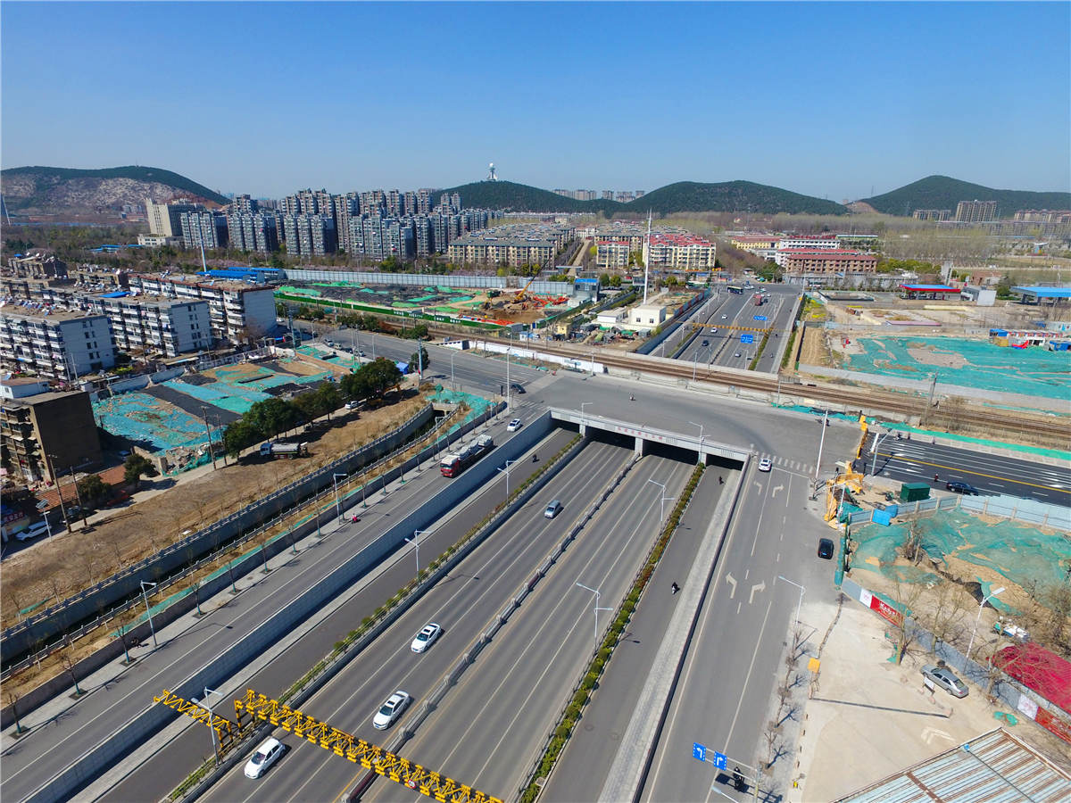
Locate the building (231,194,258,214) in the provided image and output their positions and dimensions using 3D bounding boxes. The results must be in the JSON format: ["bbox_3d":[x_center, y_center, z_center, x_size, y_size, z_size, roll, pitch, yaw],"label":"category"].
[{"bbox_3d":[-266.510,-162.270,570.560,24.000,55.000,11.000,8,19,24],"label":"building"}]

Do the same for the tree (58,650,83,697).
[{"bbox_3d":[-45.820,26.920,61.310,1.800,5.300,1.800,9,20,24],"label":"tree"}]

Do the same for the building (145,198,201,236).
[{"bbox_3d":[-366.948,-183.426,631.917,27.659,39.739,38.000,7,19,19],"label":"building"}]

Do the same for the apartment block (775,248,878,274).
[{"bbox_3d":[205.187,-95.718,432.548,58.537,12.958,16.000,1,18,2],"label":"apartment block"}]

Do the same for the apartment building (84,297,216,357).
[{"bbox_3d":[-130.275,-27.474,208.609,47.741,15.700,13.000,10,20,27],"label":"apartment building"}]

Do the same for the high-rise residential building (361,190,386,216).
[{"bbox_3d":[-163.390,-182.410,626.040,25.000,60.000,11.500,6,19,19],"label":"high-rise residential building"}]

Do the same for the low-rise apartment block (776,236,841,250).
[{"bbox_3d":[236.910,-131.150,540.210,47.000,16.500,13.000,3,18,8],"label":"low-rise apartment block"}]

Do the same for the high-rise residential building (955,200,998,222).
[{"bbox_3d":[758.290,-320.370,1071.830,53.000,51.000,14.000,4,18,12],"label":"high-rise residential building"}]

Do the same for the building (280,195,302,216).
[{"bbox_3d":[-217.479,-160.682,562.264,16.355,50.514,12.000,7,19,19],"label":"building"}]

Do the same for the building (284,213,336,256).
[{"bbox_3d":[-189.503,-138.762,519.405,37.500,35.563,16.000,7,19,19],"label":"building"}]

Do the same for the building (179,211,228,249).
[{"bbox_3d":[-292.780,-149.510,549.320,44.060,35.000,11.510,9,20,25],"label":"building"}]

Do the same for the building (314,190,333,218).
[{"bbox_3d":[-193.240,-170.210,584.420,16.470,54.000,13.000,9,20,25],"label":"building"}]

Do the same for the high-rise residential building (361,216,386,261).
[{"bbox_3d":[-123.420,-127.940,486.550,16.760,35.000,13.000,9,20,25],"label":"high-rise residential building"}]

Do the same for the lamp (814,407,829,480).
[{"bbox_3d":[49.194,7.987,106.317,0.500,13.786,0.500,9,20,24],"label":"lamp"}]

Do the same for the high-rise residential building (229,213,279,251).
[{"bbox_3d":[-230.110,-133.870,511.610,43.000,37.000,13.000,9,20,26],"label":"high-rise residential building"}]

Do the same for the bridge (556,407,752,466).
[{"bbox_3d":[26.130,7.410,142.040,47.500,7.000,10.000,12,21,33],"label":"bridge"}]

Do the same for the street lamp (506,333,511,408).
[{"bbox_3d":[-6.360,-5.670,144.790,1.000,17.500,0.600,12,21,32],"label":"street lamp"}]

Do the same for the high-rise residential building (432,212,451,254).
[{"bbox_3d":[-85.122,-153.911,568.211,12.894,35.958,12.000,7,19,19],"label":"high-rise residential building"}]

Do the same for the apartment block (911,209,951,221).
[{"bbox_3d":[664.330,-300.910,1040.130,52.000,37.000,15.000,4,18,13],"label":"apartment block"}]

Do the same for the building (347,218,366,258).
[{"bbox_3d":[-138.470,-130.580,495.180,14.110,34.500,13.000,9,20,25],"label":"building"}]

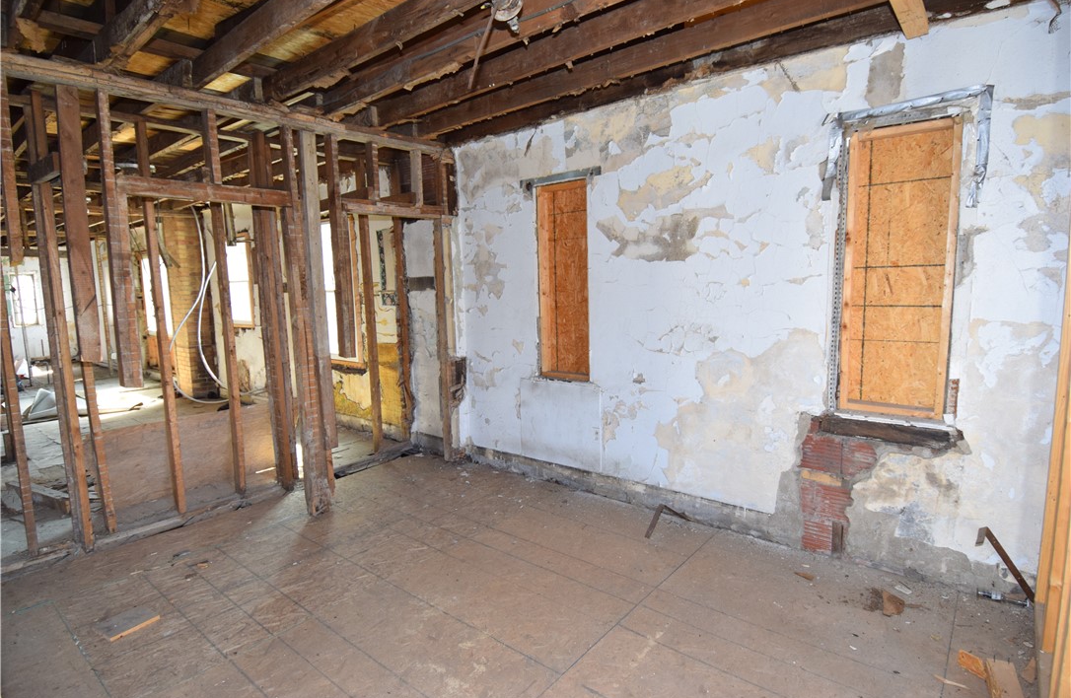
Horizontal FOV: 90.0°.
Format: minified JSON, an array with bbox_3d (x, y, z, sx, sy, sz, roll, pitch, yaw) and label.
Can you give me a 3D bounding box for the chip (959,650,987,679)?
[{"bbox_3d":[1.805,1.301,2.213,0.092,0.016,0.145,5,9,42],"label":"chip"}]

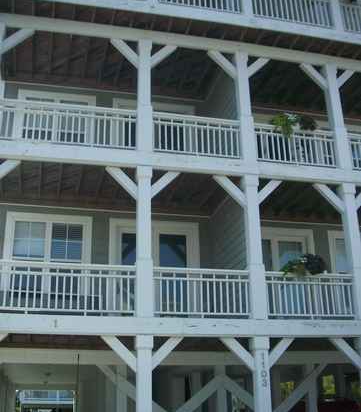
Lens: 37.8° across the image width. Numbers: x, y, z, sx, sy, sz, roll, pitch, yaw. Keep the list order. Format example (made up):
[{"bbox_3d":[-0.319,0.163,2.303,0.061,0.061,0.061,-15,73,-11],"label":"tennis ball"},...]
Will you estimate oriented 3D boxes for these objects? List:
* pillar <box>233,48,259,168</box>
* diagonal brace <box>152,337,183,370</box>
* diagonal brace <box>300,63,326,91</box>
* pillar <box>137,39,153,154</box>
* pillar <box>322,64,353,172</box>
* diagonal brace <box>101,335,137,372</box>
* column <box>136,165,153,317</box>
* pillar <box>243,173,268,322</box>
[{"bbox_3d":[1.378,-2.027,11.195,0.270,2.797,0.270,4,-20,-12],"label":"pillar"},{"bbox_3d":[-0.280,2.595,9.397,0.135,0.790,0.135,45,-23,5],"label":"diagonal brace"},{"bbox_3d":[3.051,-2.943,11.923,0.763,0.170,0.120,44,-23,4],"label":"diagonal brace"},{"bbox_3d":[-0.751,-2.291,11.108,0.300,2.573,0.300,4,-21,-12],"label":"pillar"},{"bbox_3d":[3.541,-2.028,12.051,0.300,2.573,0.300,4,-21,-12],"label":"pillar"},{"bbox_3d":[-0.999,2.478,9.021,0.854,0.159,0.120,45,-23,5],"label":"diagonal brace"},{"bbox_3d":[-0.676,0.646,10.029,0.300,2.966,0.300,4,-21,-12],"label":"column"},{"bbox_3d":[1.421,0.760,10.213,0.280,2.866,0.280,4,-20,-12],"label":"pillar"}]

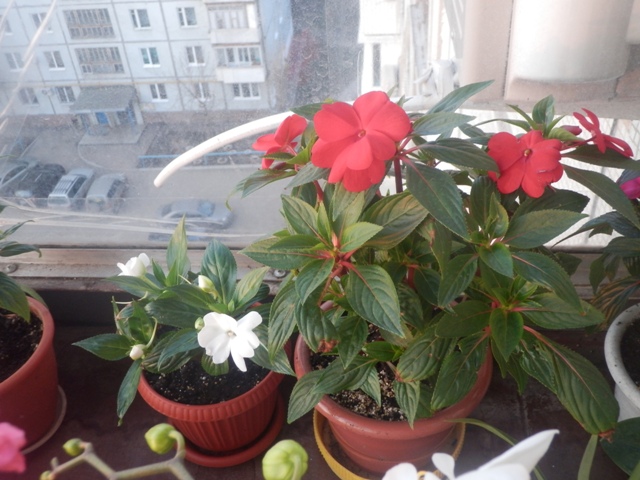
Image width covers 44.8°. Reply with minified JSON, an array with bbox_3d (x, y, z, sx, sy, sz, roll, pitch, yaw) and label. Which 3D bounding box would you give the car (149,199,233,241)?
[{"bbox_3d":[-7.371,-1.512,46.586,4.600,1.450,1.720,0,43,5],"label":"car"}]

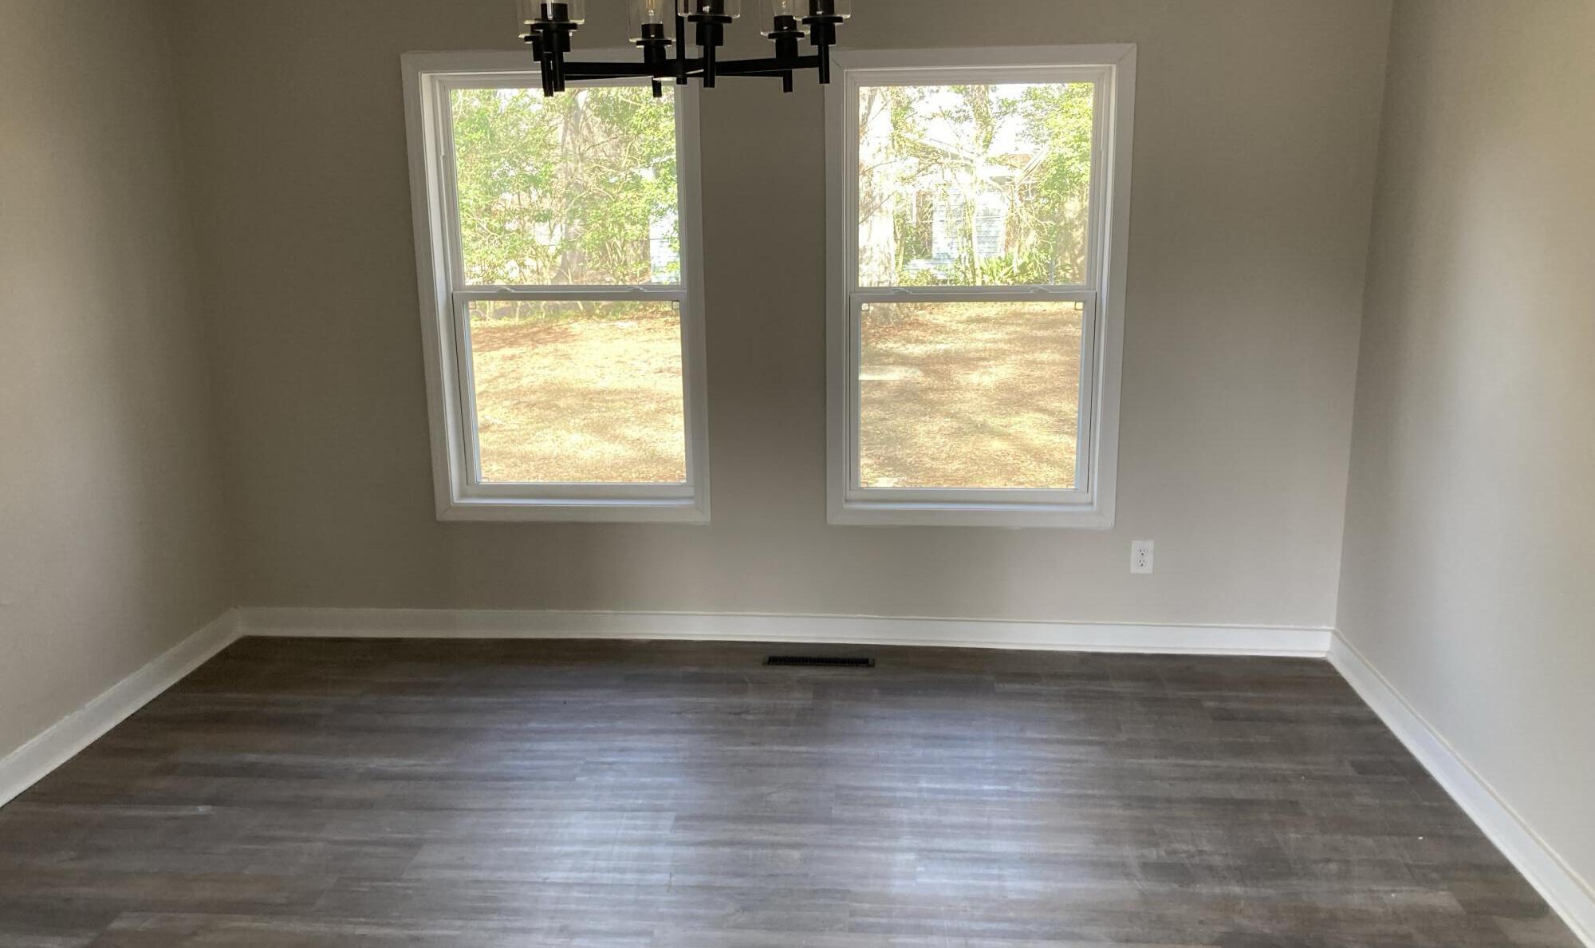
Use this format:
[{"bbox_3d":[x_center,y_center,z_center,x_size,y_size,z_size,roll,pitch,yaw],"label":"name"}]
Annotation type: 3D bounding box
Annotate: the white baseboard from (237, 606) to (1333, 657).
[{"bbox_3d":[-0.108,0.561,4.611,3.949,0.102,0.020,0,13,4],"label":"white baseboard"}]

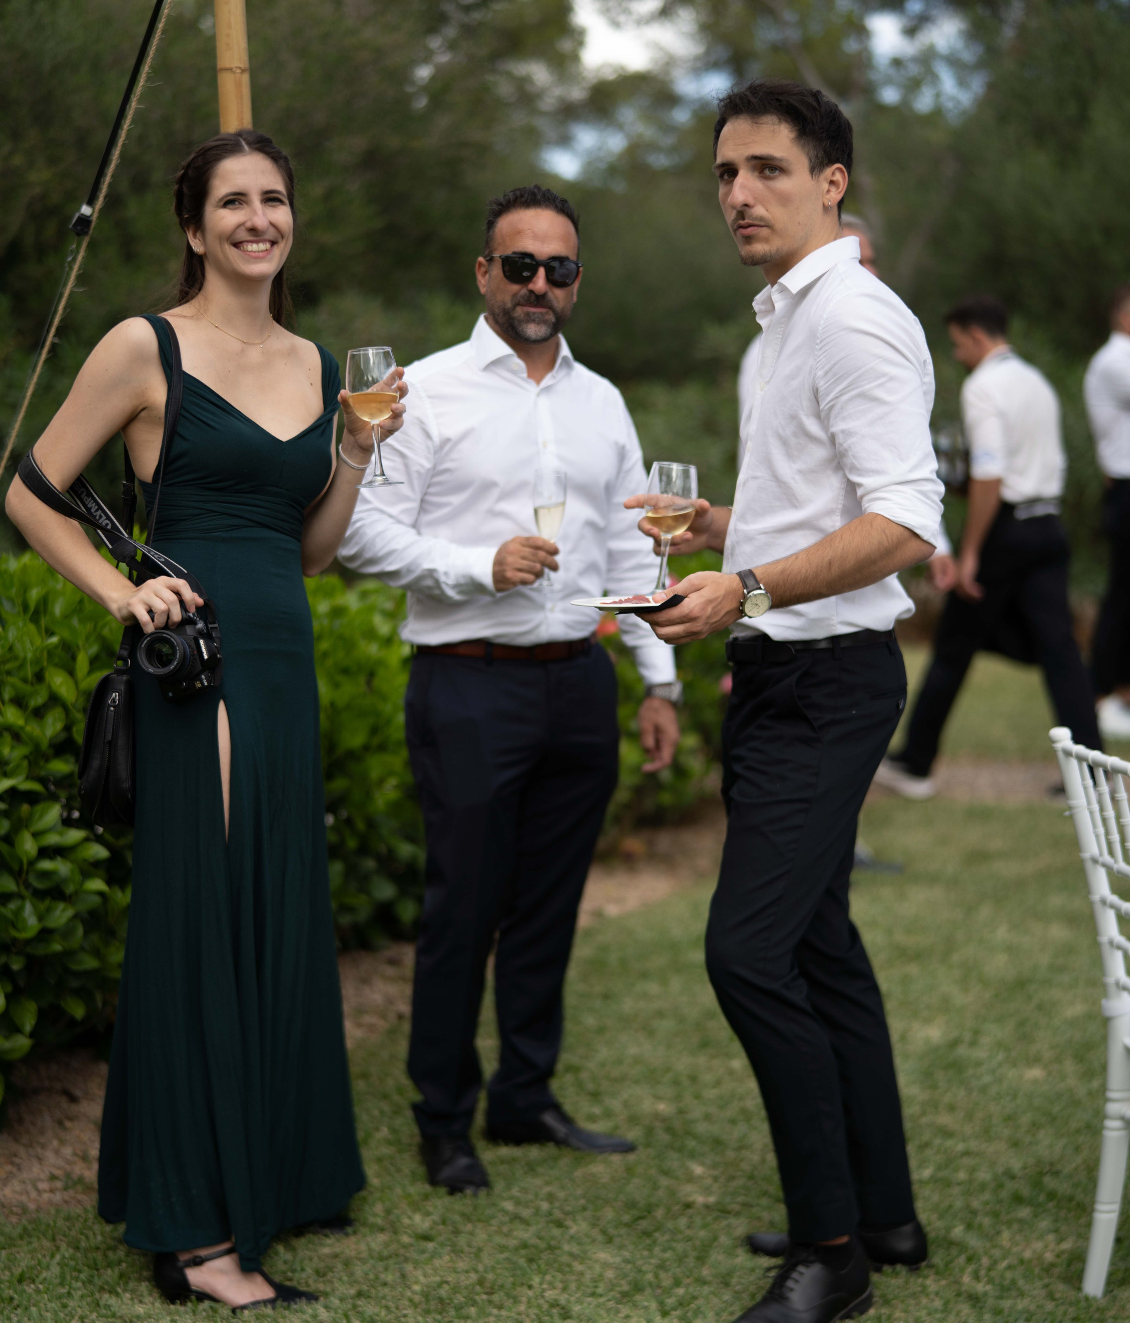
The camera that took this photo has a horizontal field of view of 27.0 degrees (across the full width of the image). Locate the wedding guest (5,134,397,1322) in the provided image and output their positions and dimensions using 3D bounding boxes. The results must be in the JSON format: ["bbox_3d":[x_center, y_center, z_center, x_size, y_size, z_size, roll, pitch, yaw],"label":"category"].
[{"bbox_3d":[-0.545,0.078,3.602,0.580,1.740,0.460,-5,8,-37],"label":"wedding guest"}]

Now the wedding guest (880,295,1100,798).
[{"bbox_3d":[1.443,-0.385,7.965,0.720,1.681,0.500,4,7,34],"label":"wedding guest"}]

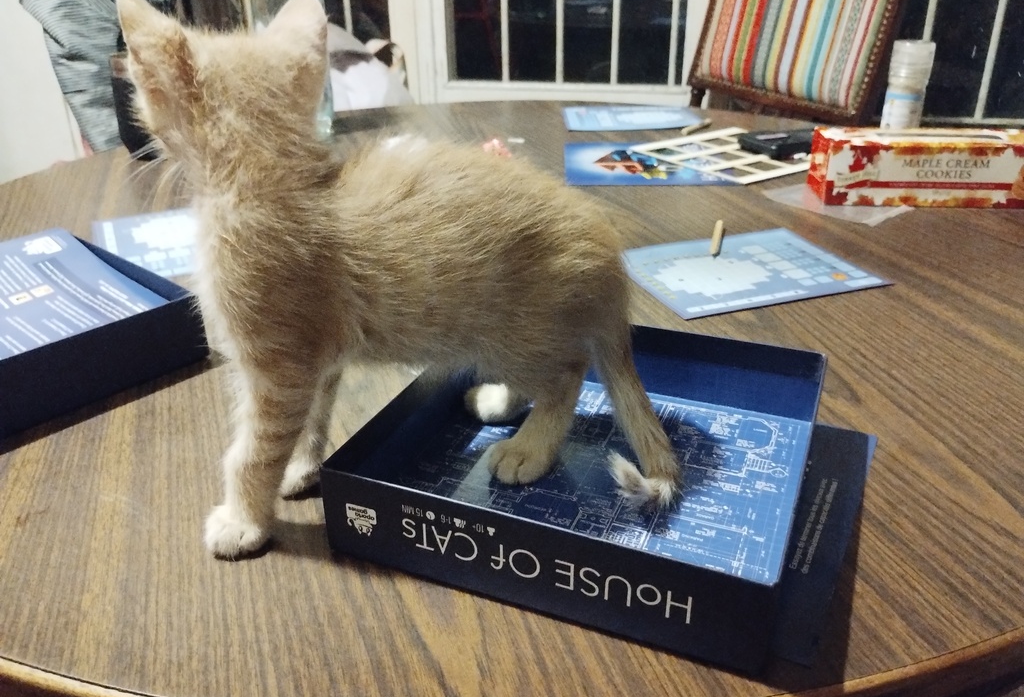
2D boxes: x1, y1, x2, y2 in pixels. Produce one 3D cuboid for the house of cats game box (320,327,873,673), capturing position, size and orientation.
[{"bbox_3d":[0.040,0.045,0.386,0.182,0.043,0.176,10,29,22],"label":"house of cats game box"}]

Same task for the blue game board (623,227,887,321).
[{"bbox_3d":[0.176,-0.063,0.628,0.160,0.004,0.134,-10,28,-14],"label":"blue game board"}]

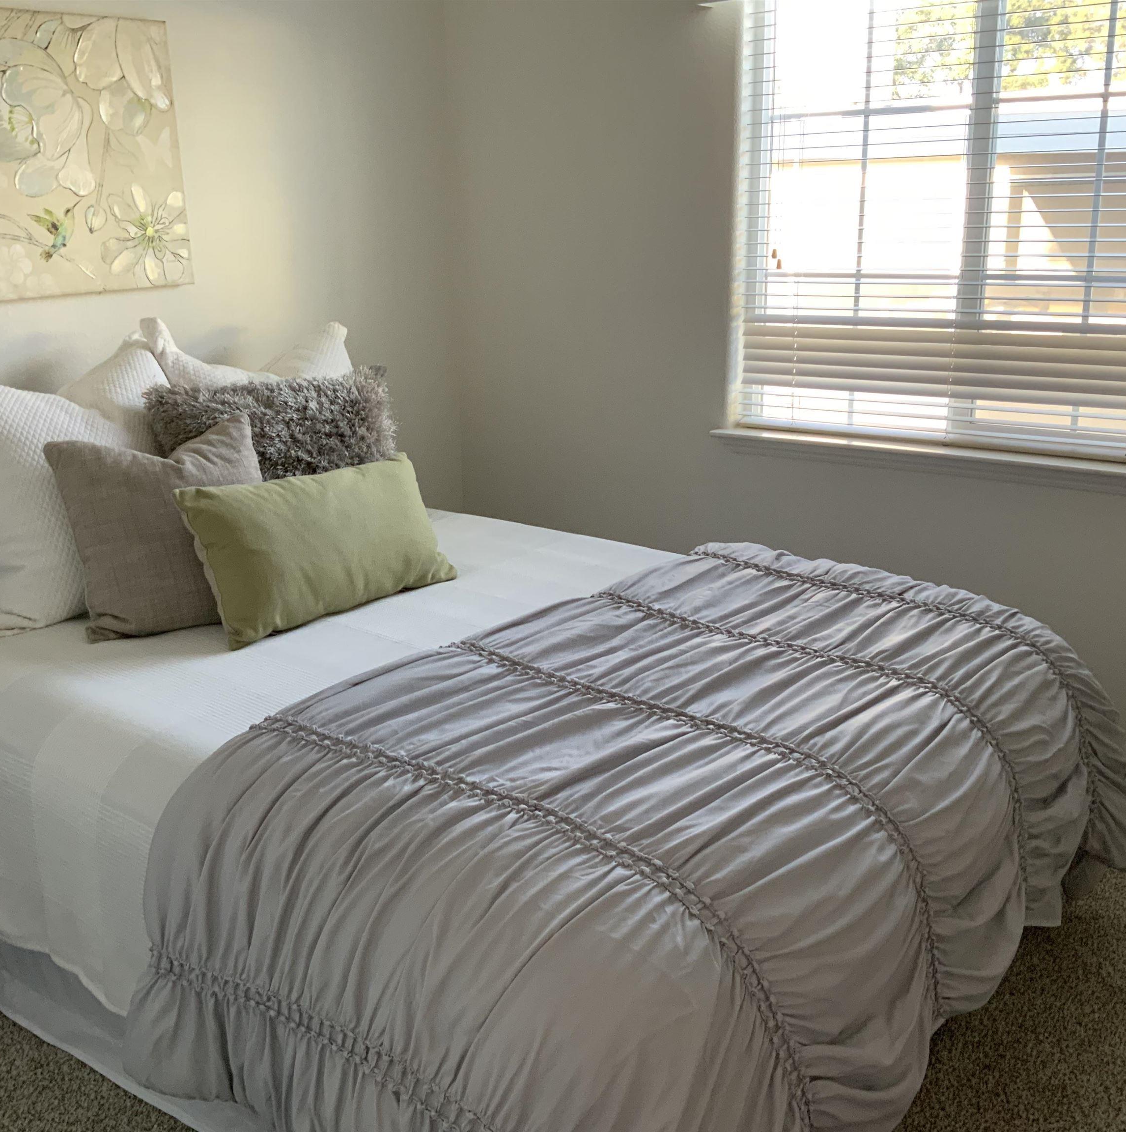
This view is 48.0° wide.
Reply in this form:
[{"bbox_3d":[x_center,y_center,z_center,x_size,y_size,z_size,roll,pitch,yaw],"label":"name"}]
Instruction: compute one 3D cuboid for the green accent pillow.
[{"bbox_3d":[-0.512,-0.060,2.735,0.580,0.325,0.150,-17,-6,-42],"label":"green accent pillow"}]

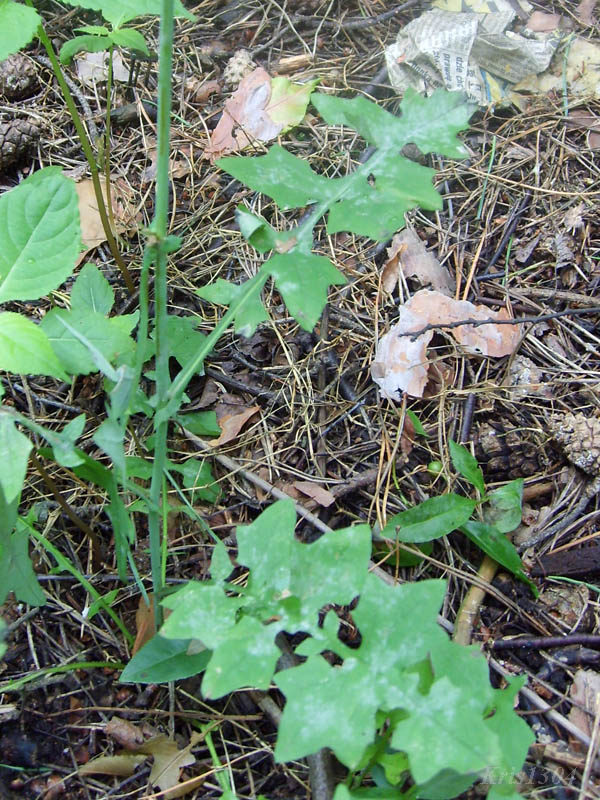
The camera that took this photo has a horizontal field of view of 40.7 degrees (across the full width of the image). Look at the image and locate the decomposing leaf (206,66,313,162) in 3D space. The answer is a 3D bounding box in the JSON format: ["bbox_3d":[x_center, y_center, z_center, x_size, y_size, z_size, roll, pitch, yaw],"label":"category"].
[{"bbox_3d":[-0.029,-0.196,0.548,0.097,0.020,0.057,-40,73,-15],"label":"decomposing leaf"}]

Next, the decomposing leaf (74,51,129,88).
[{"bbox_3d":[-0.145,-0.244,0.594,0.040,0.012,0.038,-3,63,-2],"label":"decomposing leaf"}]

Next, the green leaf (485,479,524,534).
[{"bbox_3d":[0.111,0.057,0.442,0.022,0.016,0.034,5,60,3],"label":"green leaf"}]

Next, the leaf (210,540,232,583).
[{"bbox_3d":[-0.042,0.086,0.430,0.012,0.006,0.023,-5,66,-5],"label":"leaf"}]

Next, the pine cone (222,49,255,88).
[{"bbox_3d":[-0.043,-0.236,0.586,0.032,0.027,0.028,0,53,0],"label":"pine cone"}]

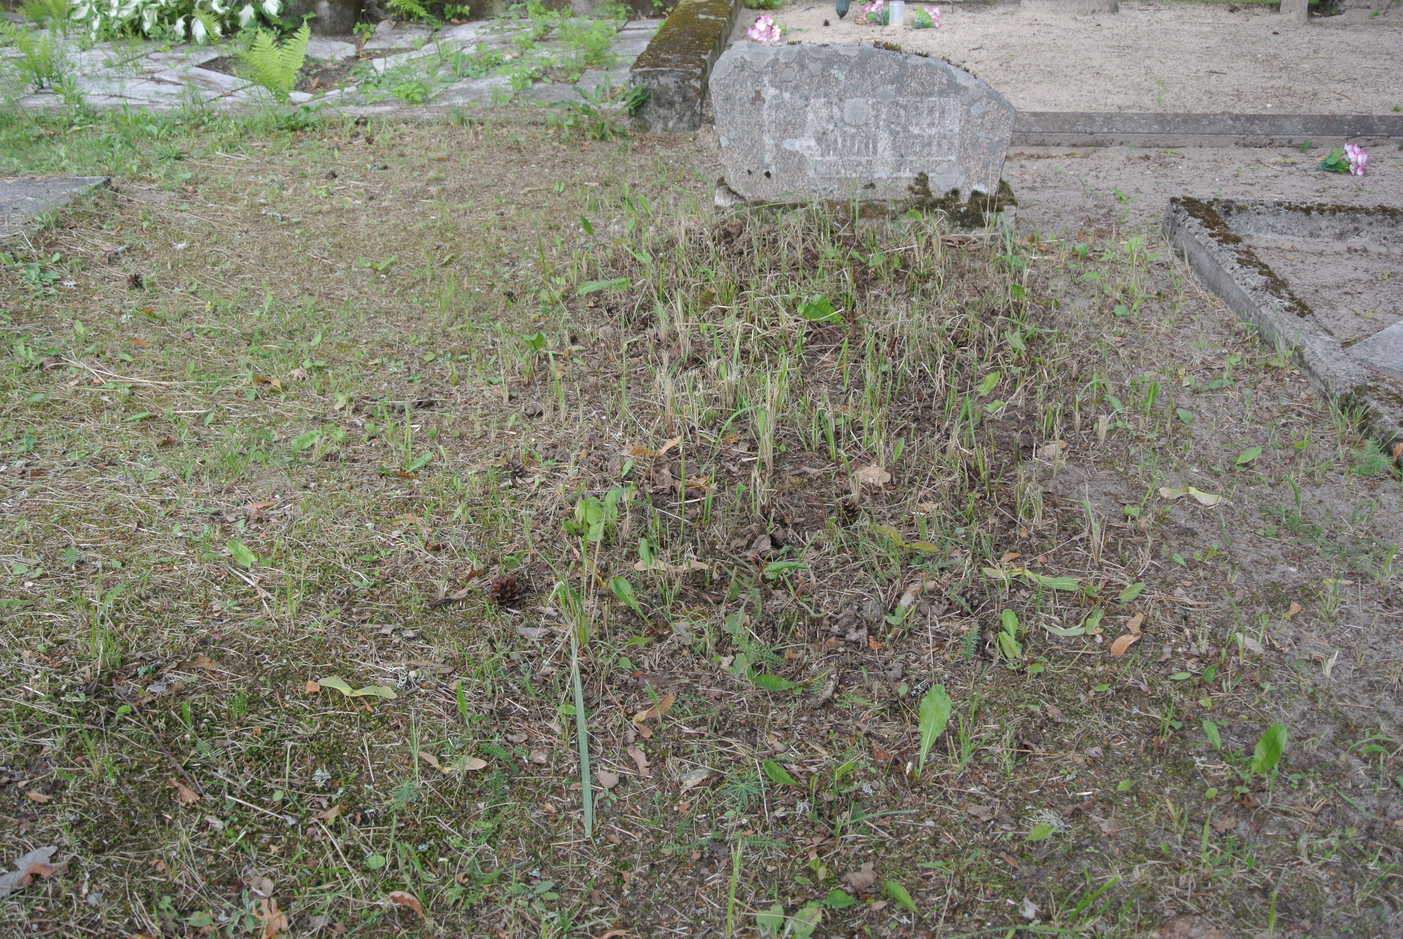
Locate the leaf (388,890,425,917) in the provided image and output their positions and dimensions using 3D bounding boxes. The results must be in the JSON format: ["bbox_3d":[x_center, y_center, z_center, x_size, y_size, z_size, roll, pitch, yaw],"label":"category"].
[{"bbox_3d":[-0.311,0.456,1.393,0.044,0.018,0.024,16,31,28],"label":"leaf"}]

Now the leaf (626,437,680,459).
[{"bbox_3d":[-0.074,-0.035,2.047,0.079,0.018,0.030,0,27,0],"label":"leaf"}]

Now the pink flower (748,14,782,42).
[{"bbox_3d":[0.229,-1.601,4.822,0.120,0.090,0.100,0,27,0],"label":"pink flower"}]

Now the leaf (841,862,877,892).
[{"bbox_3d":[0.153,0.396,1.290,0.034,0.013,0.030,0,27,0],"label":"leaf"}]

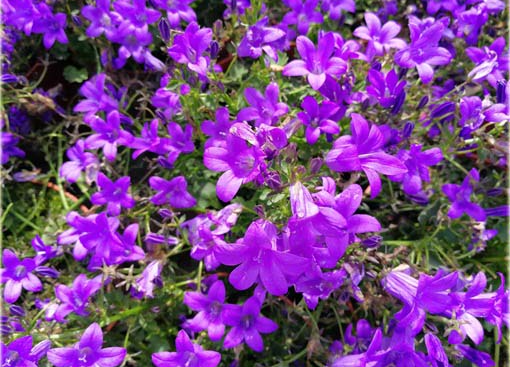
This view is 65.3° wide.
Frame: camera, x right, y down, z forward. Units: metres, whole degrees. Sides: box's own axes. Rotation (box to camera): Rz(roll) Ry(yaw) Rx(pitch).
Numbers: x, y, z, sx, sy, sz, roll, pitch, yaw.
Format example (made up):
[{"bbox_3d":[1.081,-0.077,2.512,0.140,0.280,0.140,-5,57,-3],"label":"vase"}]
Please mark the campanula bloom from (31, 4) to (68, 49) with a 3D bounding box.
[{"bbox_3d":[-0.168,-0.128,0.325,0.030,0.019,0.034,0,87,-16],"label":"campanula bloom"}]

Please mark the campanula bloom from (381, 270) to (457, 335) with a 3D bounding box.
[{"bbox_3d":[0.083,0.059,0.200,0.030,0.034,0.034,23,15,38],"label":"campanula bloom"}]

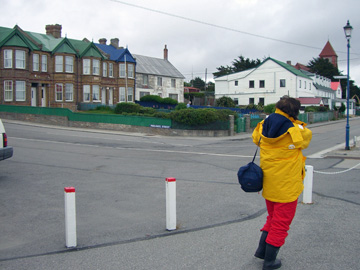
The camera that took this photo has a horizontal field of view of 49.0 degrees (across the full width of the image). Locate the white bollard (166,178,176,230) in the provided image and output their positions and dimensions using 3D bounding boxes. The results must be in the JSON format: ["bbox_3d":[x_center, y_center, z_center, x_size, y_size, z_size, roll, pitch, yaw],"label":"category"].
[{"bbox_3d":[-0.115,0.909,5.204,0.105,0.652,0.105,-2,4,-20],"label":"white bollard"}]

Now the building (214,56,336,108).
[{"bbox_3d":[20.491,-9.759,80.722,14.790,8.320,30.000,2,4,31],"label":"building"}]

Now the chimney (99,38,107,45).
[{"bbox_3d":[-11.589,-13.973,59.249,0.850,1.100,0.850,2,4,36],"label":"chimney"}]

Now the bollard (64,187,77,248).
[{"bbox_3d":[-1.249,0.955,4.556,0.104,0.665,0.104,-2,4,-26],"label":"bollard"}]

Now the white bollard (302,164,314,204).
[{"bbox_3d":[2.132,0.827,6.572,0.122,0.600,0.122,0,4,12],"label":"white bollard"}]

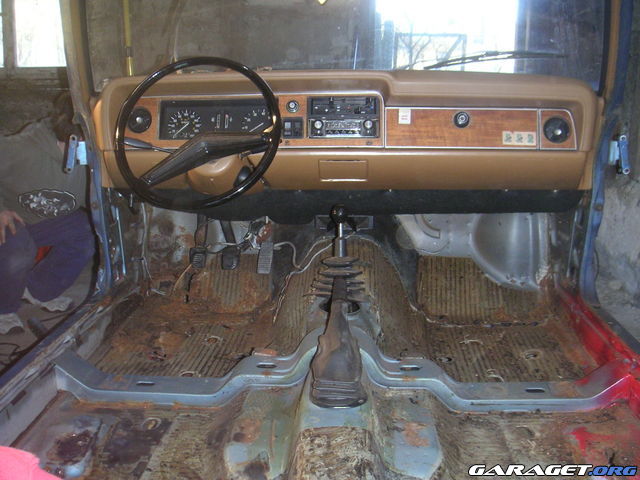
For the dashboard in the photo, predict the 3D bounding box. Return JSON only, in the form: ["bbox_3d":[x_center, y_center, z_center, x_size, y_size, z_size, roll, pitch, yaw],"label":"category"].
[{"bbox_3d":[0.063,-0.296,1.902,1.265,0.330,0.330,1,13,3],"label":"dashboard"}]

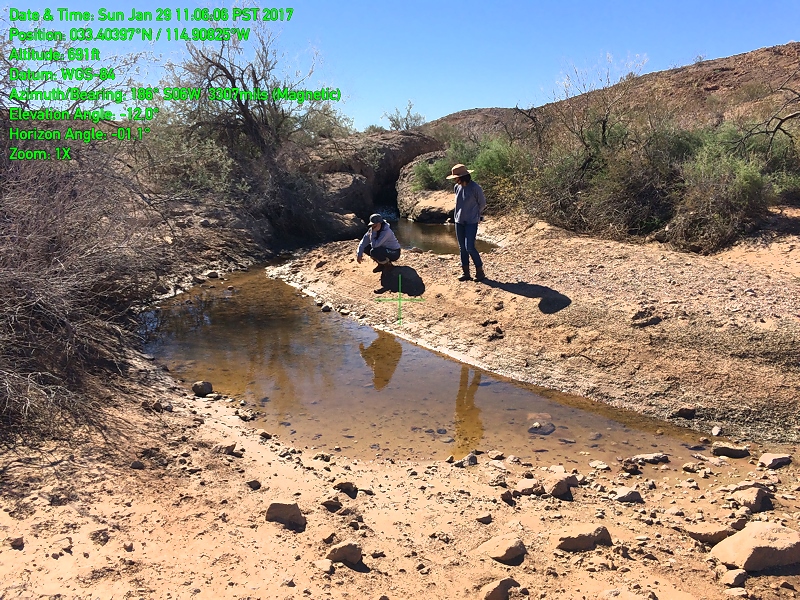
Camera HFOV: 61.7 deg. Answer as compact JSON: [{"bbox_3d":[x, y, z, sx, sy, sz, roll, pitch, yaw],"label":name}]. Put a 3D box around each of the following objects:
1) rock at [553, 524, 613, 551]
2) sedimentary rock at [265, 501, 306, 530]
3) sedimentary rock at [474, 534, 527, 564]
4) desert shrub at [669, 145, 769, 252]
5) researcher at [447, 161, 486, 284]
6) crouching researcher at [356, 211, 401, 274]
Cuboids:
[{"bbox_3d":[1.061,1.381,3.896,0.330,0.100,0.150,3,12,16],"label":"rock"},{"bbox_3d":[-0.727,1.368,4.255,0.250,0.140,0.150,-3,12,-11],"label":"sedimentary rock"},{"bbox_3d":[0.570,1.414,3.799,0.280,0.120,0.170,1,12,9],"label":"sedimentary rock"},{"bbox_3d":[5.520,-1.724,11.615,1.650,1.700,1.500,5,13,25],"label":"desert shrub"},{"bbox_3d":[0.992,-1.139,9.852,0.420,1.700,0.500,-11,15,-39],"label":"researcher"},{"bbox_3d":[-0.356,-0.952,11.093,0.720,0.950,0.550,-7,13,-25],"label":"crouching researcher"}]

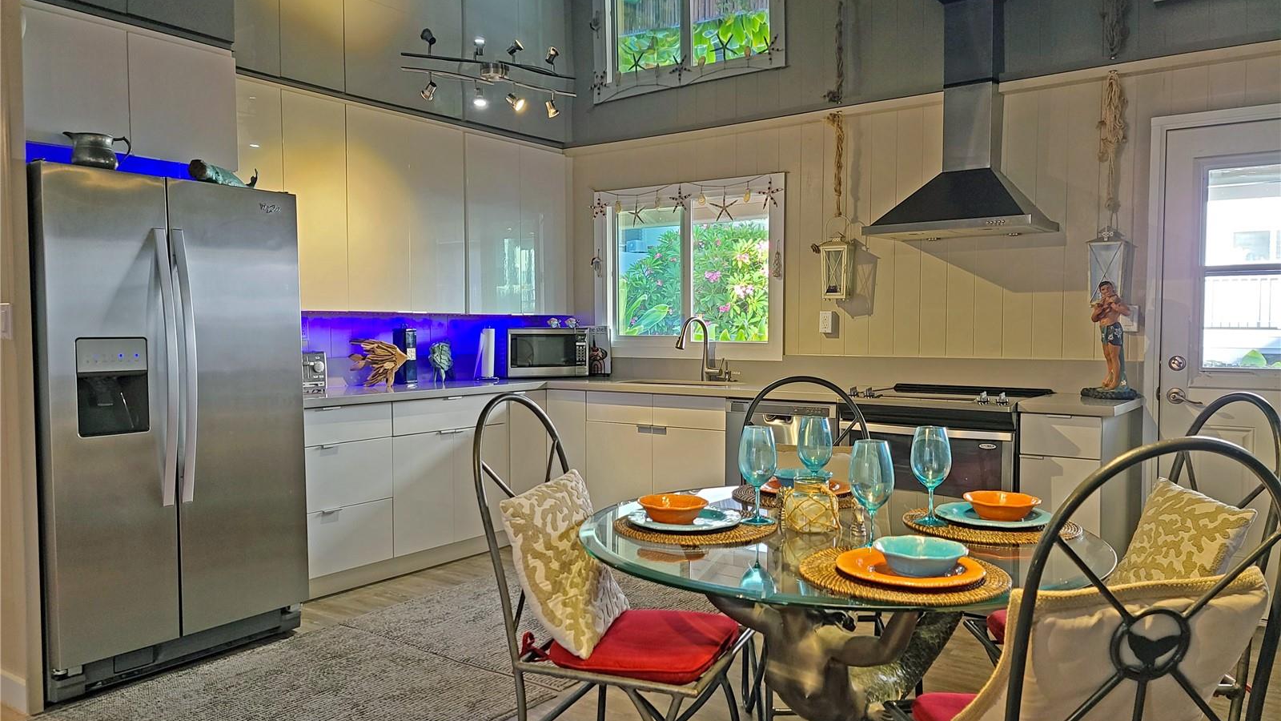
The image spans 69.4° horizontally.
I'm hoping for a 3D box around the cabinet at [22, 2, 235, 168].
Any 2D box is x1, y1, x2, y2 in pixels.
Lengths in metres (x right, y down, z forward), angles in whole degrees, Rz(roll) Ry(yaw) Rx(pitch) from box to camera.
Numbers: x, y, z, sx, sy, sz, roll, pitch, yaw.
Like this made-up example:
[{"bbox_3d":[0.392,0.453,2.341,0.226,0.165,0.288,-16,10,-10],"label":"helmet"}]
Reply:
[{"bbox_3d":[-2.151,-1.010,3.645,0.600,0.479,0.842,1,3,37],"label":"cabinet"}]

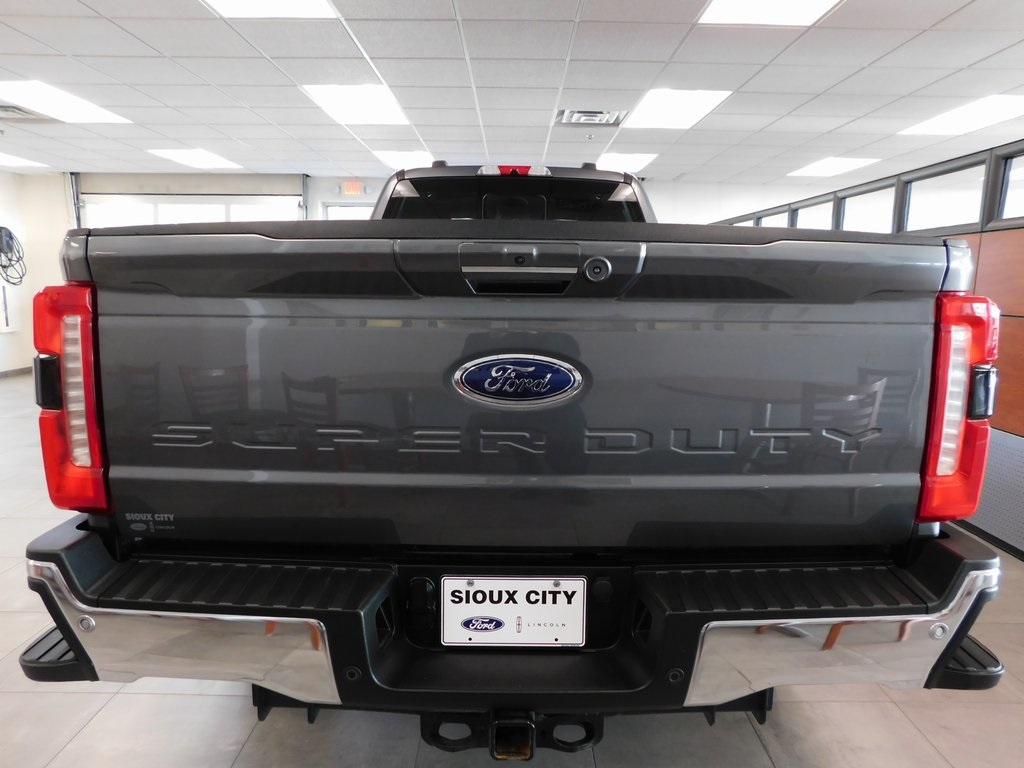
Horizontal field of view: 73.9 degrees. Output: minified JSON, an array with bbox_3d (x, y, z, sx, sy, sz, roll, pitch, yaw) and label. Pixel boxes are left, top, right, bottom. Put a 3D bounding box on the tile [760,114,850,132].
[{"bbox_3d":[2.461,-2.173,5.651,0.605,0.020,0.605,1,9,0],"label":"tile"}]

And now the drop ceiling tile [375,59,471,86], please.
[{"bbox_3d":[-0.573,-2.039,4.455,0.605,0.020,0.605,1,8,0],"label":"drop ceiling tile"}]

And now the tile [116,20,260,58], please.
[{"bbox_3d":[-1.791,-1.953,3.813,0.605,0.020,0.605,1,9,0],"label":"tile"}]

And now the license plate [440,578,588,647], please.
[{"bbox_3d":[0.005,0.481,1.433,0.305,0.152,0.006,1,8,0],"label":"license plate"}]

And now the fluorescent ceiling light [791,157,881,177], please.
[{"bbox_3d":[3.700,-2.494,7.763,0.604,0.070,1.207,1,8,0],"label":"fluorescent ceiling light"}]

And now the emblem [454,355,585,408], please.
[{"bbox_3d":[0.012,-0.005,1.402,0.268,0.115,0.025,1,8,0],"label":"emblem"}]

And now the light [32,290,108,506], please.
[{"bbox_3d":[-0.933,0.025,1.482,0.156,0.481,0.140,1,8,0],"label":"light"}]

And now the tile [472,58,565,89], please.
[{"bbox_3d":[0.031,-2.020,4.426,0.605,0.020,0.605,1,9,0],"label":"tile"}]

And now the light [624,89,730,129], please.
[{"bbox_3d":[1.255,-2.172,5.353,0.604,0.070,1.207,1,8,0],"label":"light"}]

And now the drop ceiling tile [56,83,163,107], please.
[{"bbox_3d":[-3.003,-2.160,5.037,0.605,0.020,0.605,1,9,0],"label":"drop ceiling tile"}]

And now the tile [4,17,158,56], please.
[{"bbox_3d":[-2.398,-1.962,3.813,0.605,0.020,0.605,1,9,0],"label":"tile"}]

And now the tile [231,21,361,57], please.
[{"bbox_3d":[-1.185,-1.958,3.854,0.605,0.020,0.605,1,8,0],"label":"tile"}]

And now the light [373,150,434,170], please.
[{"bbox_3d":[-1.167,-2.572,7.768,0.605,0.080,1.210,1,8,0],"label":"light"}]

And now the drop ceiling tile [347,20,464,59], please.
[{"bbox_3d":[-0.579,-1.951,3.850,0.604,0.020,0.604,1,8,0],"label":"drop ceiling tile"}]

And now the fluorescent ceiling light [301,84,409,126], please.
[{"bbox_3d":[-1.178,-2.213,5.357,0.605,0.080,1.210,1,8,0],"label":"fluorescent ceiling light"}]

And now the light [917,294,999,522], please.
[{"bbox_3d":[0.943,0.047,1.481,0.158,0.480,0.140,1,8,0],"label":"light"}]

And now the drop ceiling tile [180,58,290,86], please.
[{"bbox_3d":[-1.796,-2.059,4.454,0.604,0.020,0.604,1,8,0],"label":"drop ceiling tile"}]

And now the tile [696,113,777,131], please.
[{"bbox_3d":[1.871,-2.182,5.655,0.605,0.020,0.605,1,8,0],"label":"tile"}]

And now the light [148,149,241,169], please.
[{"bbox_3d":[-3.605,-2.609,7.774,0.605,0.080,1.210,1,8,0],"label":"light"}]

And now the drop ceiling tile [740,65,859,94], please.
[{"bbox_3d":[1.852,-1.993,4.427,0.605,0.020,0.605,1,9,0],"label":"drop ceiling tile"}]

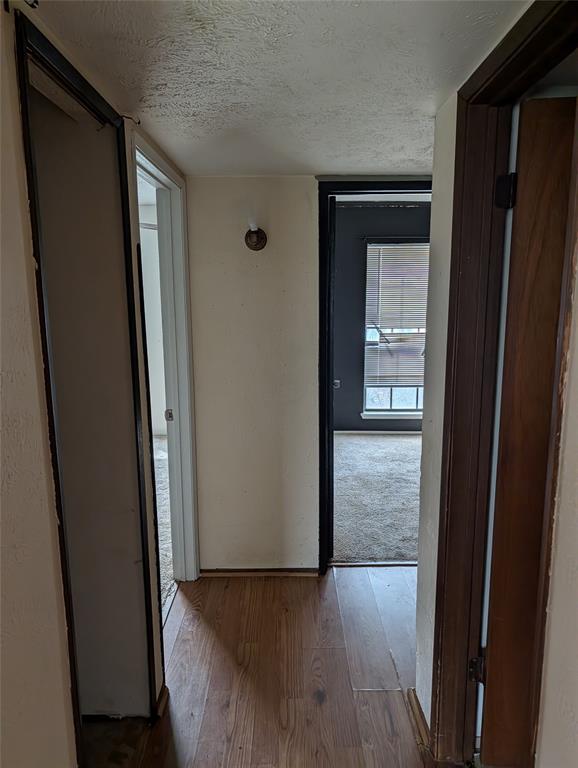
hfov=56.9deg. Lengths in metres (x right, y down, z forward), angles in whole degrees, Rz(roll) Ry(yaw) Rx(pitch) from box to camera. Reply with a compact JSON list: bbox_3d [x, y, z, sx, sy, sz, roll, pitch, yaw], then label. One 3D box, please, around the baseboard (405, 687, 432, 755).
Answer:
[{"bbox_3d":[0.473,1.218,1.942,0.024,0.042,0.260,0,9,0],"label":"baseboard"}]

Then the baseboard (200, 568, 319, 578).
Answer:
[{"bbox_3d":[-0.164,1.051,2.969,0.655,0.042,0.022,0,9,0],"label":"baseboard"}]

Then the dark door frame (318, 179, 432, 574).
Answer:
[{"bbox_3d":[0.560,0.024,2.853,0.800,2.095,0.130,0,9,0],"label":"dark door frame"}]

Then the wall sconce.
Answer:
[{"bbox_3d":[-0.163,-0.722,2.633,0.112,0.120,0.100,0,9,0],"label":"wall sconce"}]

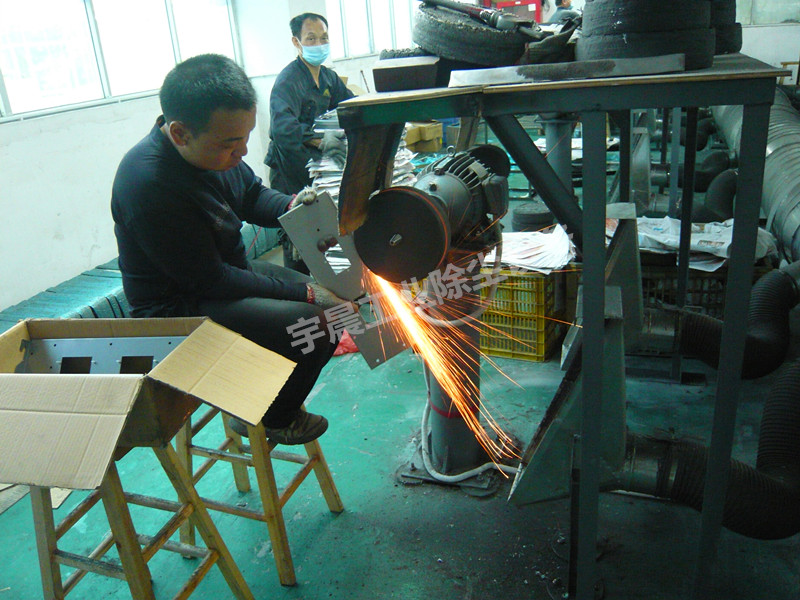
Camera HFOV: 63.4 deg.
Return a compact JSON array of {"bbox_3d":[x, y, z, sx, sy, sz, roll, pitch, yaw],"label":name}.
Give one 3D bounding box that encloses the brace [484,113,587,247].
[{"bbox_3d":[0.315,-0.277,1.429,0.050,0.345,0.050,-35,10,23],"label":"brace"}]

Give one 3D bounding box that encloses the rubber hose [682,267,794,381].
[{"bbox_3d":[1.368,0.075,2.628,0.430,0.470,0.310,2,23,20],"label":"rubber hose"}]

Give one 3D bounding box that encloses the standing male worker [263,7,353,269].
[{"bbox_3d":[-0.443,-0.662,3.415,0.430,1.600,0.520,12,28,37],"label":"standing male worker"}]

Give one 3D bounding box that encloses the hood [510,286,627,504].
[{"bbox_3d":[0.531,0.305,2.018,0.370,0.670,0.250,2,23,20],"label":"hood"}]

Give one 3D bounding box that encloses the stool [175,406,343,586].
[{"bbox_3d":[-0.459,0.461,1.954,0.385,0.620,0.345,3,24,22],"label":"stool"}]

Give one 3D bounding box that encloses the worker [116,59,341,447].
[{"bbox_3d":[-0.470,-0.077,1.762,0.660,1.100,0.520,2,22,19],"label":"worker"}]

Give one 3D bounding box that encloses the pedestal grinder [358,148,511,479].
[{"bbox_3d":[0.155,0.095,2.227,0.400,1.140,0.650,4,23,23],"label":"pedestal grinder"}]

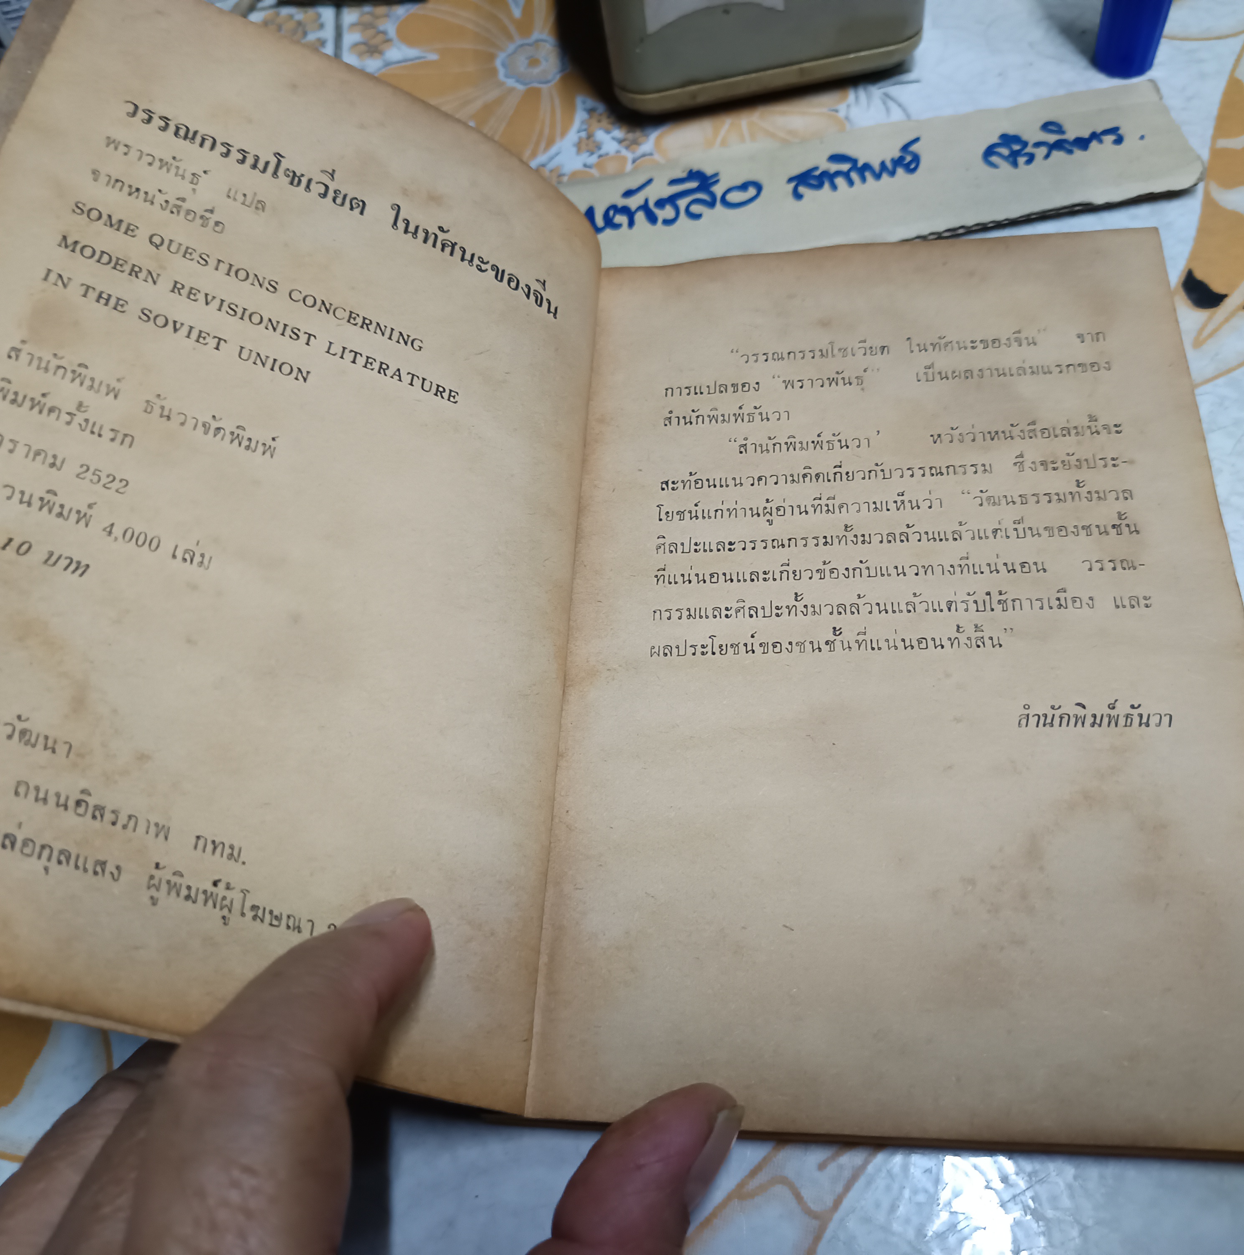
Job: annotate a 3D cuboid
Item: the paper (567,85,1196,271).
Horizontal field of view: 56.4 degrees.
[{"bbox_3d":[0.045,-0.102,0.279,0.172,0.004,0.038,-8,62,5],"label":"paper"}]

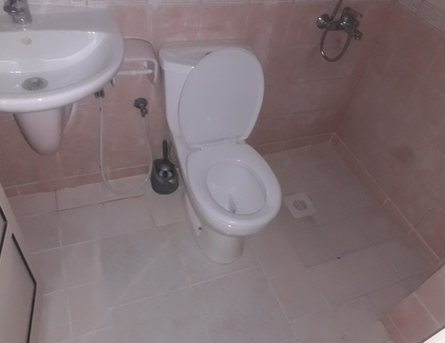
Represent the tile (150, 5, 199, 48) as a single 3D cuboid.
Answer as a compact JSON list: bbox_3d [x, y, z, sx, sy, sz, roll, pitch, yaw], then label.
[{"bbox_3d":[-0.177,-0.547,1.396,0.199,0.199,0.010,-10,49,-19],"label":"tile"}]

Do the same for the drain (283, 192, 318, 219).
[{"bbox_3d":[0.419,0.180,1.900,0.142,0.012,0.142,-10,49,-19],"label":"drain"}]

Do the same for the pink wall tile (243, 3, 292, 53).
[{"bbox_3d":[0.189,-0.615,1.523,0.199,0.199,0.010,-10,49,-19],"label":"pink wall tile"}]

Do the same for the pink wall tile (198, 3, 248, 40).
[{"bbox_3d":[0.006,-0.581,1.459,0.199,0.199,0.010,-10,49,-19],"label":"pink wall tile"}]

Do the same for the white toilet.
[{"bbox_3d":[0.004,-0.052,1.470,0.387,0.828,0.713,-10,49,-19],"label":"white toilet"}]

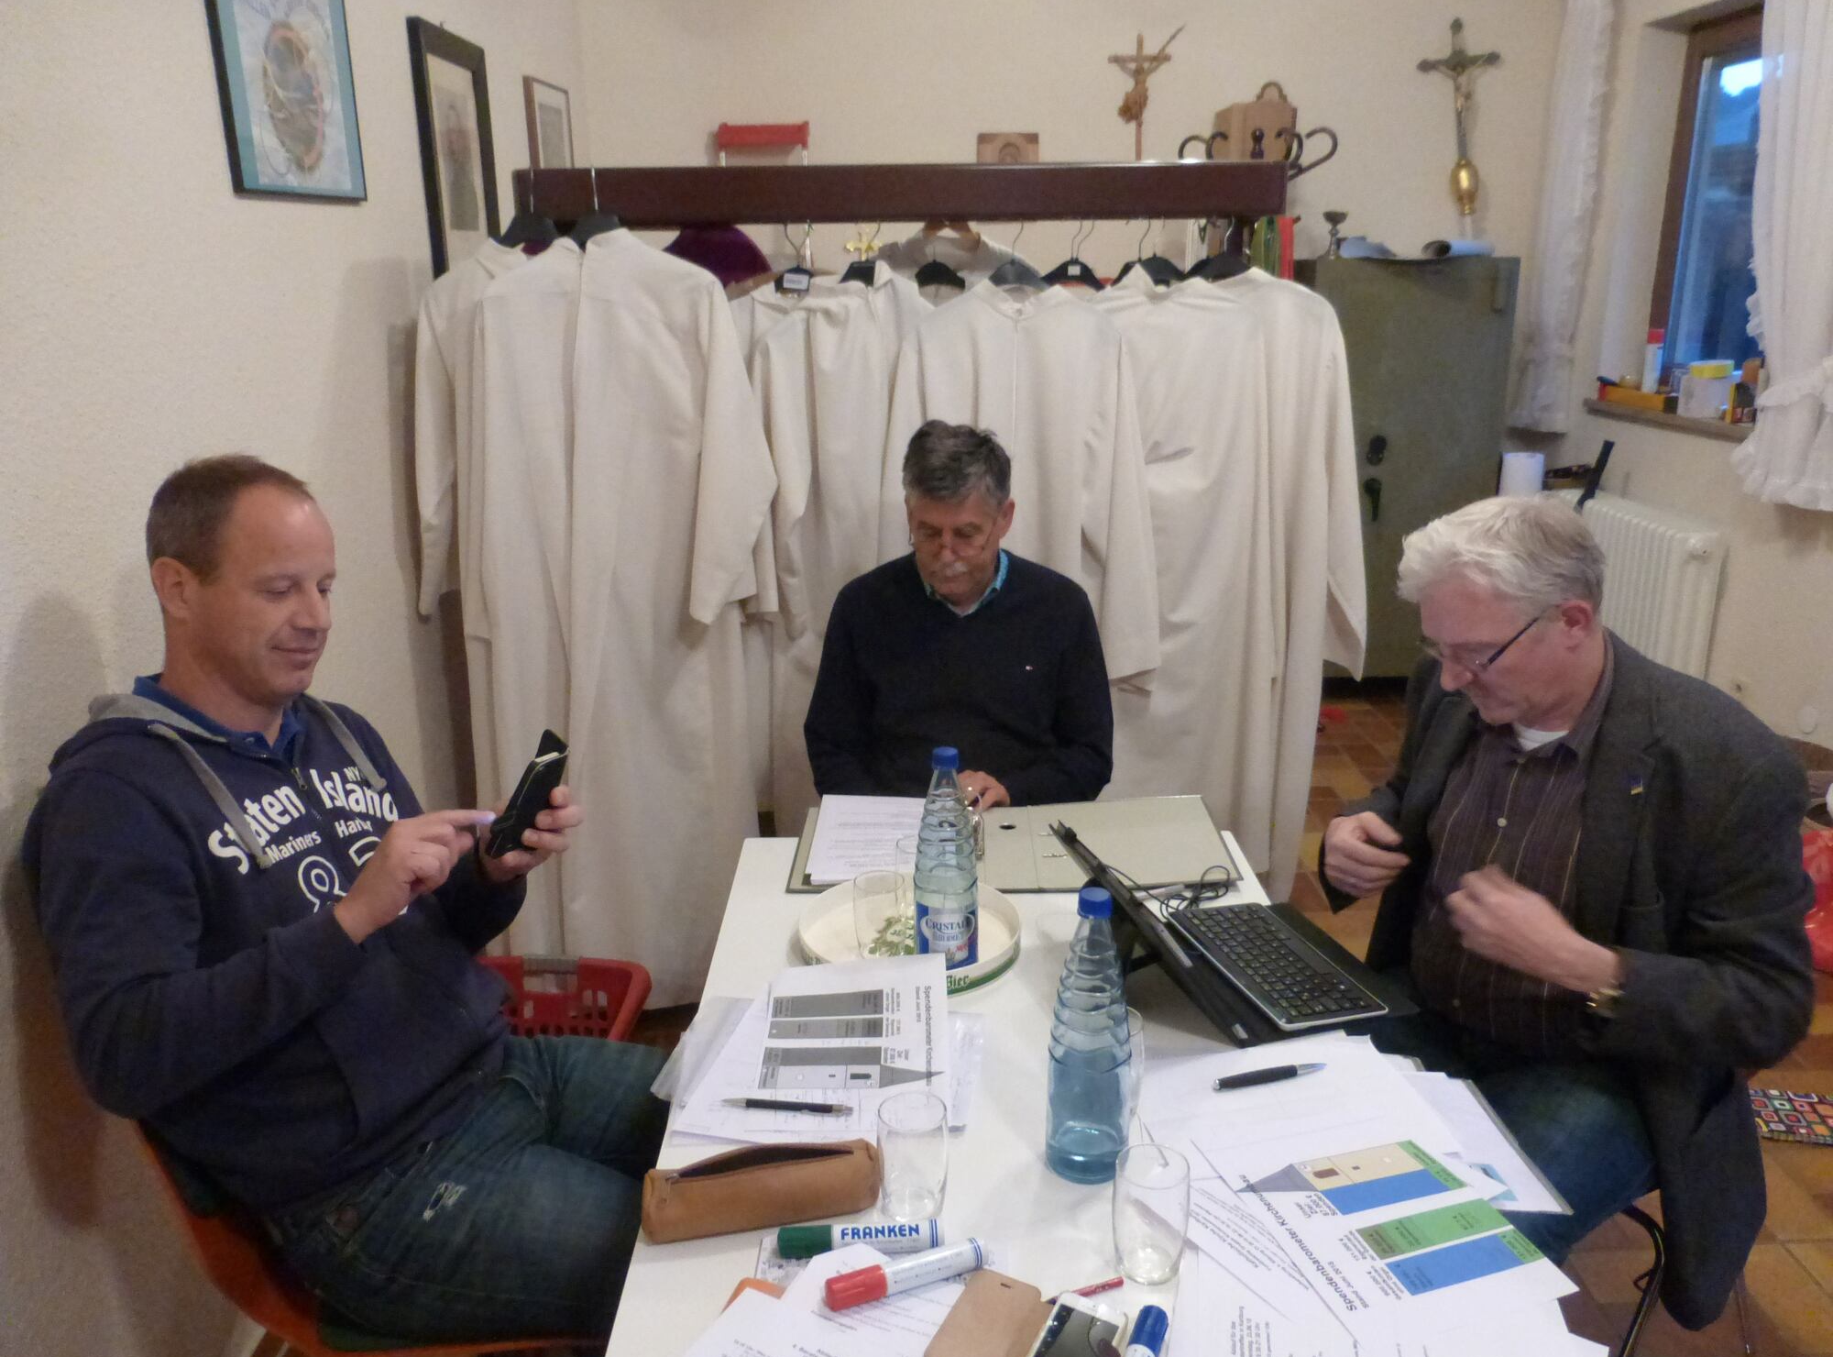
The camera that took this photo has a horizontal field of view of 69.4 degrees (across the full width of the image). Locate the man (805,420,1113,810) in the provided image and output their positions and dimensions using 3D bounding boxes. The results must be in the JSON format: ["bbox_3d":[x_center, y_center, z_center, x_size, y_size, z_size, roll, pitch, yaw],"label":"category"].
[{"bbox_3d":[0.070,0.280,2.178,0.540,1.340,0.750,-1,17,0],"label":"man"}]

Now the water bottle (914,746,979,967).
[{"bbox_3d":[0.037,0.224,1.634,0.081,0.286,0.081,-1,17,0],"label":"water bottle"}]

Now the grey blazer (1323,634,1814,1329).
[{"bbox_3d":[0.796,0.342,1.674,0.470,0.710,0.550,-11,20,-30],"label":"grey blazer"}]

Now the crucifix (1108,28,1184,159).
[{"bbox_3d":[0.844,-2.133,4.872,0.260,0.490,0.080,-1,17,0],"label":"crucifix"}]

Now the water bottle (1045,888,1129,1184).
[{"bbox_3d":[0.167,0.338,1.273,0.082,0.287,0.082,-1,17,0],"label":"water bottle"}]

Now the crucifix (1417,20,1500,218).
[{"bbox_3d":[2.010,-2.075,4.894,0.300,0.690,0.080,-8,17,2],"label":"crucifix"}]

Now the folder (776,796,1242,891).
[{"bbox_3d":[0.146,0.223,2.037,0.650,0.060,0.320,-1,17,-2],"label":"folder"}]

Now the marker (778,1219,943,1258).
[{"bbox_3d":[-0.049,0.505,1.195,0.146,0.026,0.026,-2,17,-3],"label":"marker"}]

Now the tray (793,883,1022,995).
[{"bbox_3d":[-0.007,0.332,1.727,0.287,0.036,0.287,-1,17,0],"label":"tray"}]

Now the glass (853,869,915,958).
[{"bbox_3d":[-0.047,0.306,1.696,0.065,0.099,0.065,-1,17,0],"label":"glass"}]

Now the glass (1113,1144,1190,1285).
[{"bbox_3d":[0.206,0.473,1.164,0.066,0.100,0.066,-1,17,0],"label":"glass"}]

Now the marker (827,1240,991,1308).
[{"bbox_3d":[-0.006,0.516,1.150,0.146,0.026,0.026,-6,18,-18],"label":"marker"}]

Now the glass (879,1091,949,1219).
[{"bbox_3d":[-0.002,0.451,1.250,0.066,0.097,0.066,-1,17,0],"label":"glass"}]

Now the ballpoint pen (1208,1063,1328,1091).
[{"bbox_3d":[0.380,0.426,1.422,0.139,0.013,0.013,-5,18,-14],"label":"ballpoint pen"}]

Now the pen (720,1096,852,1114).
[{"bbox_3d":[-0.136,0.449,1.391,0.140,0.011,0.011,1,17,6],"label":"pen"}]

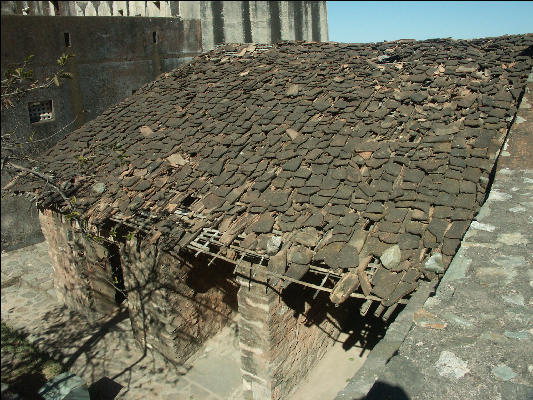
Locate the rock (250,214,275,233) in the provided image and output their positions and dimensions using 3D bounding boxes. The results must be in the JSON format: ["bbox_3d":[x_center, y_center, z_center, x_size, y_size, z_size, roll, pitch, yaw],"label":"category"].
[{"bbox_3d":[-0.061,0.358,6.572,0.280,0.050,0.340,3,47,23],"label":"rock"}]

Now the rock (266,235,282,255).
[{"bbox_3d":[0.114,0.634,6.141,0.190,0.150,0.250,11,50,30],"label":"rock"}]

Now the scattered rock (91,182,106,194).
[{"bbox_3d":[-3.239,-0.222,8.314,0.270,0.120,0.200,23,57,37],"label":"scattered rock"}]

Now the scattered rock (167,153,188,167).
[{"bbox_3d":[-1.724,-0.785,8.354,0.240,0.060,0.420,-34,44,-15],"label":"scattered rock"}]

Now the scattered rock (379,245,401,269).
[{"bbox_3d":[1.578,0.732,5.486,0.300,0.150,0.220,-36,45,-18],"label":"scattered rock"}]

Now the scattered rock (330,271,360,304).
[{"bbox_3d":[0.969,1.100,5.358,0.180,0.110,0.430,22,56,36],"label":"scattered rock"}]

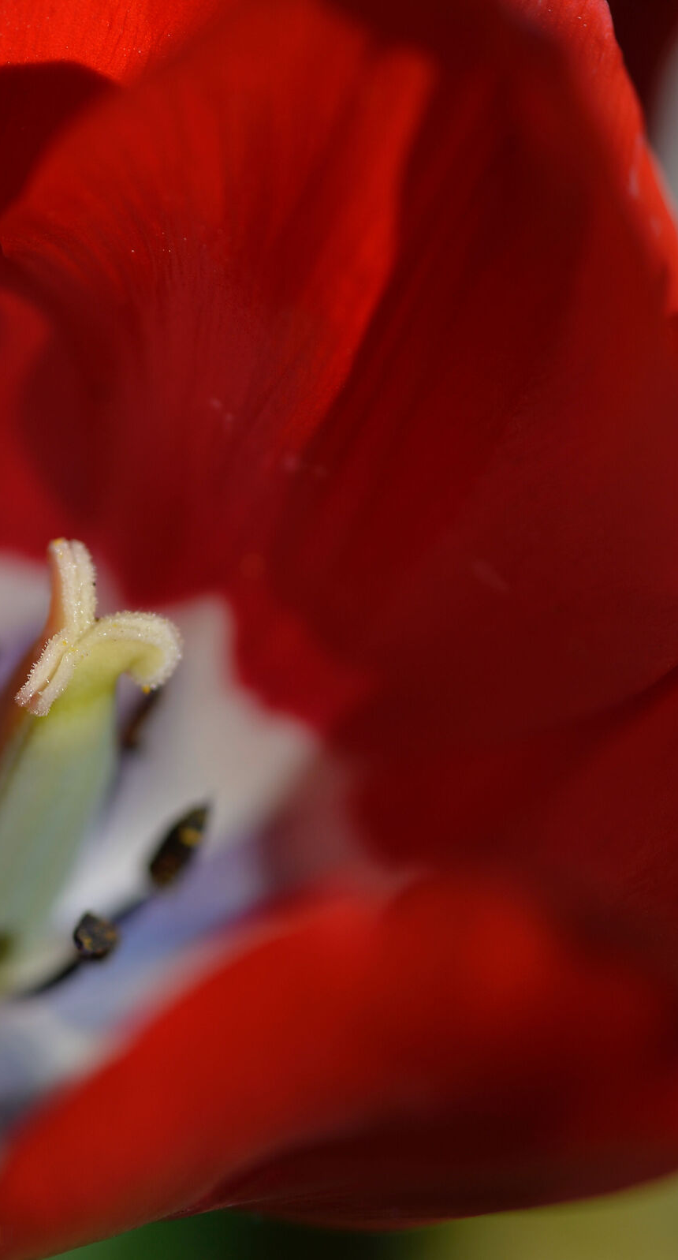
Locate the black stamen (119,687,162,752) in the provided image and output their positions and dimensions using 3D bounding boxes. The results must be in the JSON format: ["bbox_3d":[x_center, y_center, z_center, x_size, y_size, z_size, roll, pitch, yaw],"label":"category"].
[{"bbox_3d":[-0.012,0.005,0.332,0.002,0.006,0.002,14,36,-11],"label":"black stamen"}]

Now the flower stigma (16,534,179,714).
[{"bbox_3d":[-0.014,0.000,0.320,0.009,0.006,0.009,7,41,-6],"label":"flower stigma"}]

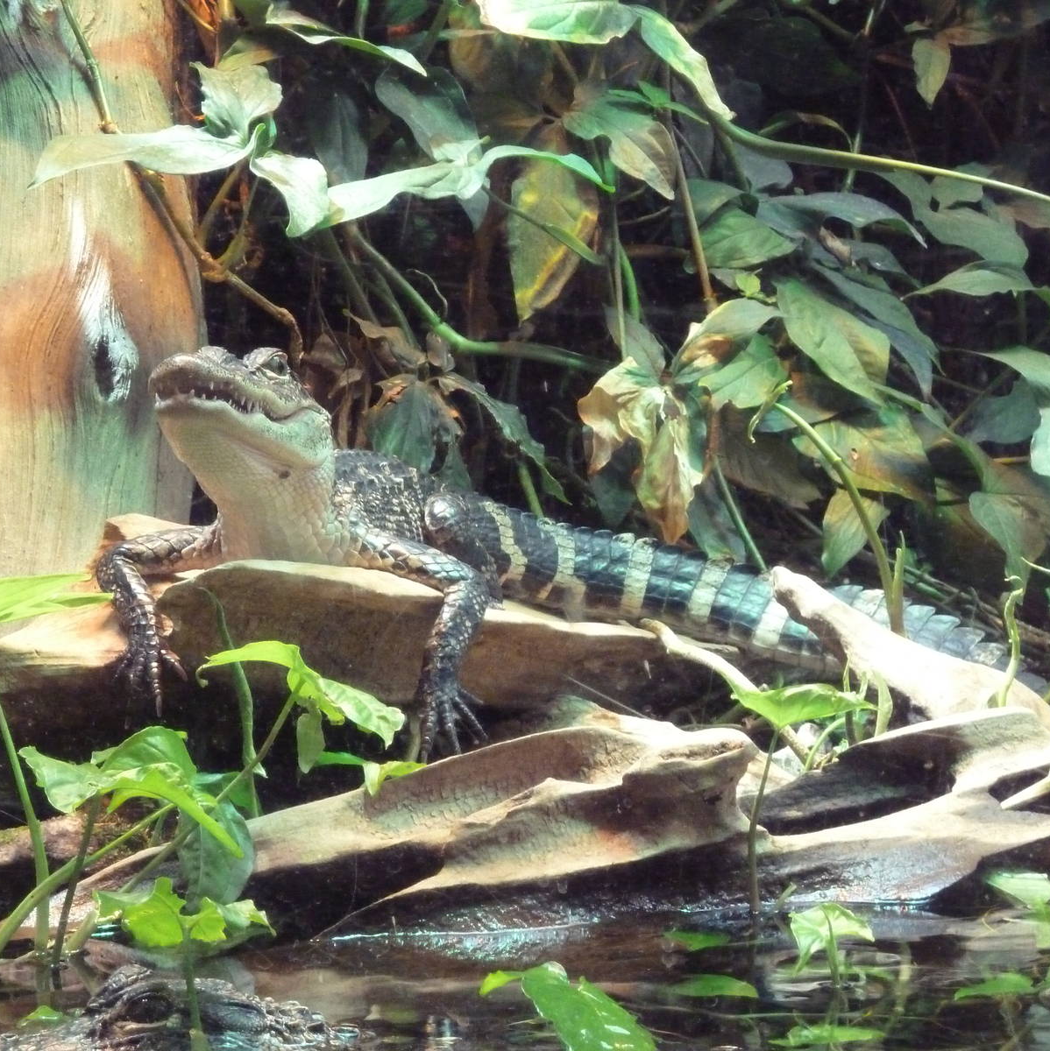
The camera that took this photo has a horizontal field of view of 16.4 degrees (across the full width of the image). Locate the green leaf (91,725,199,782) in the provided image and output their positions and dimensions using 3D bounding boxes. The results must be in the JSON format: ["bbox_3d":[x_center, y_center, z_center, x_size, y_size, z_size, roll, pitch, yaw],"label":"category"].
[{"bbox_3d":[-0.182,0.110,1.750,0.050,0.024,0.030,0,8,0],"label":"green leaf"}]

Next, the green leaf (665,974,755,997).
[{"bbox_3d":[0.089,0.220,1.740,0.043,0.007,0.028,1,8,6],"label":"green leaf"}]

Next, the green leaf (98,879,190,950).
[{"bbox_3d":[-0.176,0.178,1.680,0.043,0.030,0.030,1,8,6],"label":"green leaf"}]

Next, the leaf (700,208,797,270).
[{"bbox_3d":[0.176,-0.225,2.860,0.076,0.047,0.042,0,8,0],"label":"leaf"}]

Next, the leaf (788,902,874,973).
[{"bbox_3d":[0.180,0.242,2.142,0.050,0.032,0.047,0,8,0],"label":"leaf"}]

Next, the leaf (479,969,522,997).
[{"bbox_3d":[-0.012,0.218,1.740,0.020,0.011,0.015,-2,8,-12],"label":"leaf"}]

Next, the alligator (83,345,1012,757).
[{"bbox_3d":[0.062,0.006,2.660,0.820,0.300,0.310,-6,9,-40],"label":"alligator"}]

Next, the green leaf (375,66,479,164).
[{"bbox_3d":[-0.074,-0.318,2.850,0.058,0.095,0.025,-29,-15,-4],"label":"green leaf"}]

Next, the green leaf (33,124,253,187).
[{"bbox_3d":[-0.256,-0.248,2.444,0.148,0.040,0.073,0,8,0],"label":"green leaf"}]

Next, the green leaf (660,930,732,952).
[{"bbox_3d":[0.105,0.254,2.236,0.043,0.010,0.044,0,8,0],"label":"green leaf"}]

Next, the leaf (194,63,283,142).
[{"bbox_3d":[-0.195,-0.288,2.475,0.061,0.053,0.042,0,8,0],"label":"leaf"}]

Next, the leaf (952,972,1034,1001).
[{"bbox_3d":[0.223,0.220,1.740,0.038,0.009,0.028,-1,8,-6],"label":"leaf"}]

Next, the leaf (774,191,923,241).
[{"bbox_3d":[0.189,-0.181,2.130,0.088,0.020,0.045,16,25,7],"label":"leaf"}]

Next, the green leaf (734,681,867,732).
[{"bbox_3d":[0.178,0.117,2.340,0.089,0.023,0.057,0,8,0],"label":"green leaf"}]

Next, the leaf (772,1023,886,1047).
[{"bbox_3d":[0.139,0.234,1.670,0.052,0.007,0.028,0,8,0],"label":"leaf"}]

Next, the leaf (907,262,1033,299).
[{"bbox_3d":[0.350,-0.192,2.860,0.099,0.025,0.052,-2,8,-11],"label":"leaf"}]

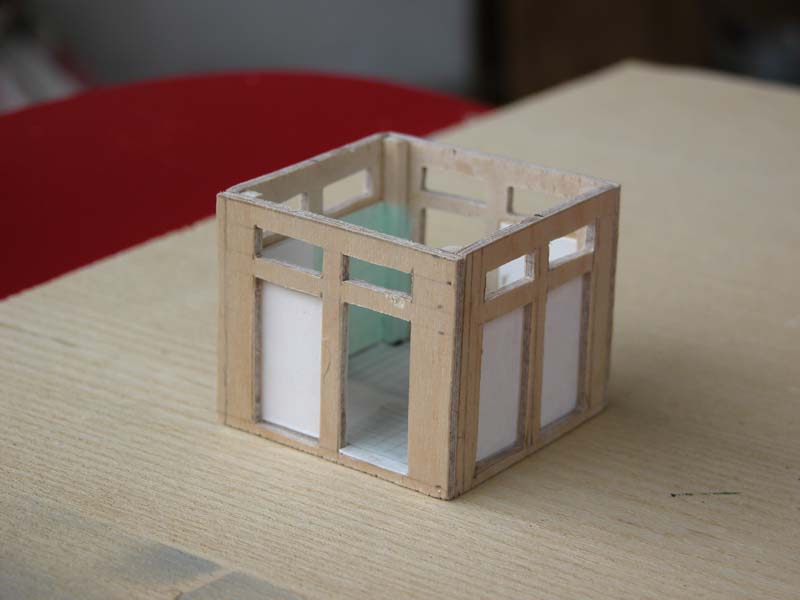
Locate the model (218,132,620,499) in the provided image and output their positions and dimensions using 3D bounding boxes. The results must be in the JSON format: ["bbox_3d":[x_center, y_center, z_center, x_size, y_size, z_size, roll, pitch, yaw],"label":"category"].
[{"bbox_3d":[0.003,0.001,0.385,0.048,0.040,0.046,16,25,34],"label":"model"}]

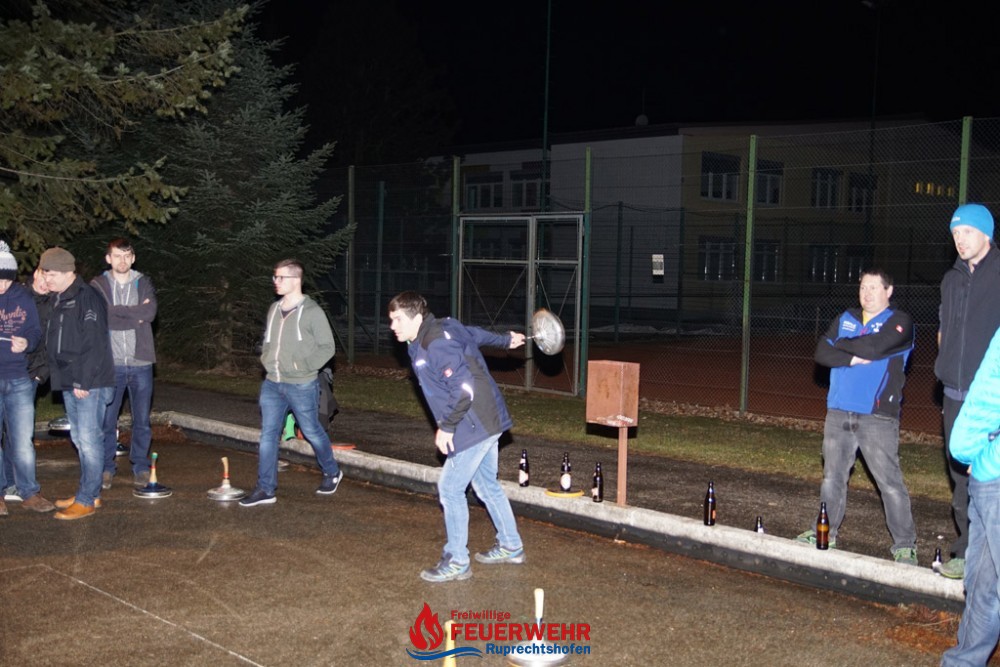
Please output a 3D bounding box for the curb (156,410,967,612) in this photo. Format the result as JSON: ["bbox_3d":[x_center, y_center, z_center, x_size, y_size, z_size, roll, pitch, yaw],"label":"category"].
[{"bbox_3d":[-0.423,1.130,8.221,7.850,0.190,0.140,5,5,42],"label":"curb"}]

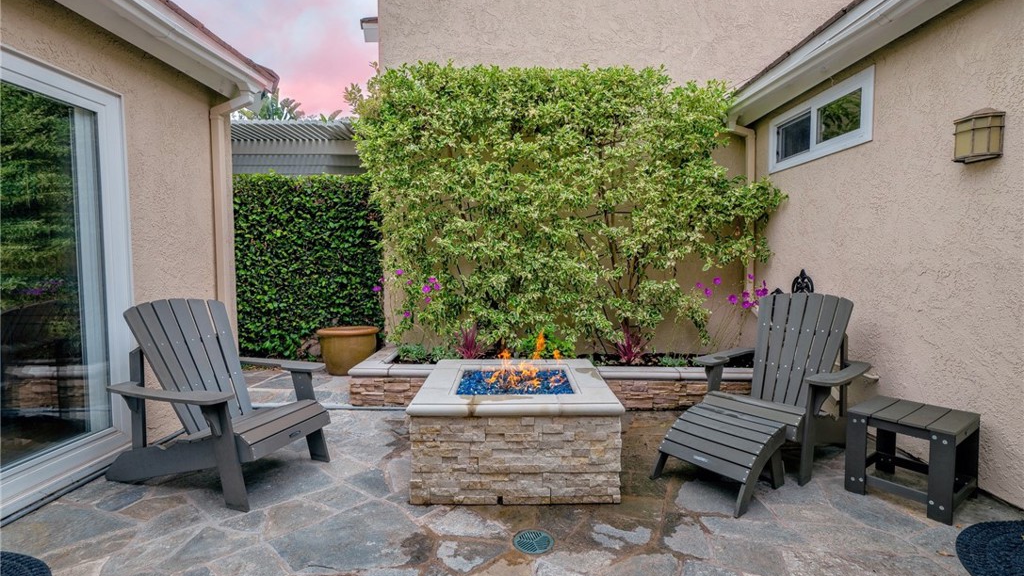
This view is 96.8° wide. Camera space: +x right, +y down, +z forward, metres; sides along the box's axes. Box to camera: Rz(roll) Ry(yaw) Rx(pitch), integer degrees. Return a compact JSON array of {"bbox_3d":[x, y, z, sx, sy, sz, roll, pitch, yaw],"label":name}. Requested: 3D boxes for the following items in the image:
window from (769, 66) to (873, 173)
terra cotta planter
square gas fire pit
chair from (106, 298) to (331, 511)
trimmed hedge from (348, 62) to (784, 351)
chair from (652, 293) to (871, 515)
[{"bbox_3d":[2.473,-1.301,3.704,0.071,0.500,1.232,0,4,0],"label":"window"},{"bbox_3d":[-1.684,0.627,4.740,0.643,0.440,0.643,0,4,0],"label":"terra cotta planter"},{"bbox_3d":[0.024,0.776,2.667,1.041,0.488,1.035,0,4,0],"label":"square gas fire pit"},{"bbox_3d":[-1.610,0.544,2.519,1.029,0.964,0.750,1,4,18],"label":"chair"},{"bbox_3d":[0.457,-0.713,4.327,3.915,2.630,0.595,0,4,0],"label":"trimmed hedge"},{"bbox_3d":[1.511,0.538,2.714,1.559,0.964,0.750,-3,5,-38],"label":"chair"}]

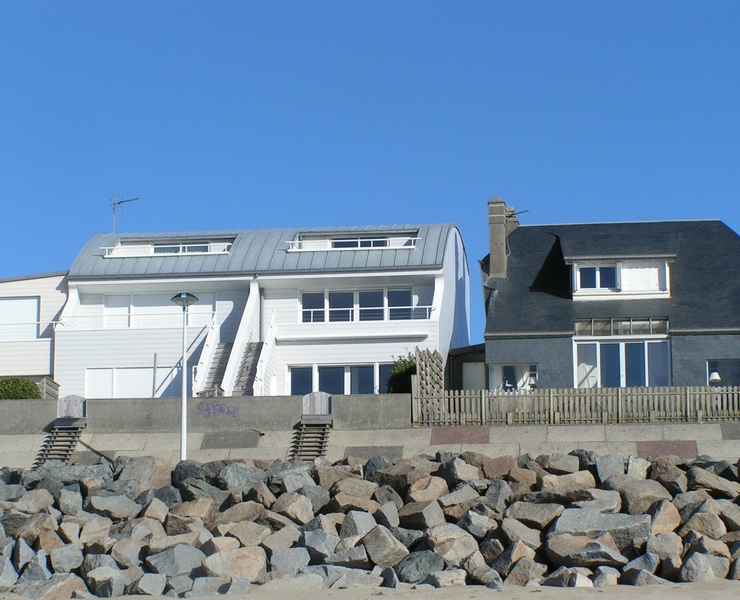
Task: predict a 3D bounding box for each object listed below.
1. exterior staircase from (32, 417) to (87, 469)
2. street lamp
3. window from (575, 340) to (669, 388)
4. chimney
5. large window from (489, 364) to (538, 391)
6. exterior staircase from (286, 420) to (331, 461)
[{"bbox_3d":[-10.014,4.669,74.327,1.000,1.950,3.000,-1,-7,5],"label":"exterior staircase"},{"bbox_3d":[-5.665,2.647,70.179,0.850,5.800,0.850,-1,-7,5],"label":"street lamp"},{"bbox_3d":[8.934,2.399,80.960,3.347,2.050,0.150,-1,-7,7],"label":"window"},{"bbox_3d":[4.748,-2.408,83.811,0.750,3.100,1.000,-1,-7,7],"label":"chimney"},{"bbox_3d":[5.105,2.857,81.416,1.799,1.200,0.150,-1,-7,7],"label":"large window"},{"bbox_3d":[-2.002,4.577,73.777,1.000,1.800,2.700,-1,-7,5],"label":"exterior staircase"}]

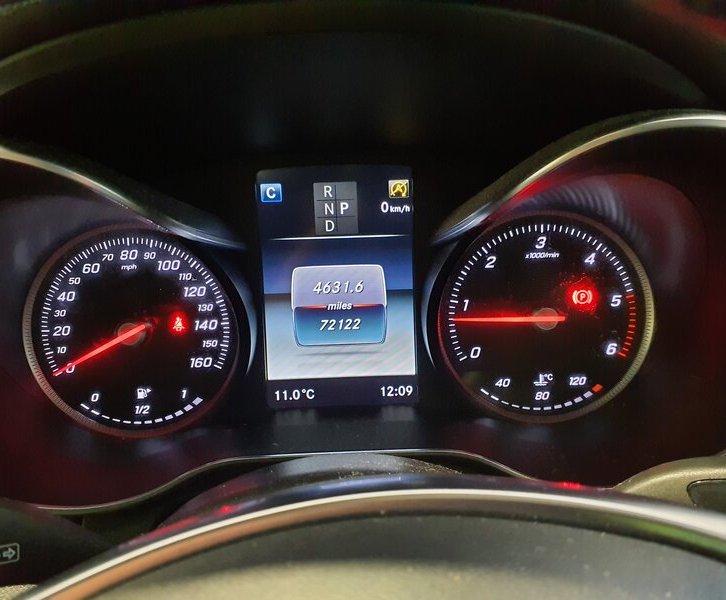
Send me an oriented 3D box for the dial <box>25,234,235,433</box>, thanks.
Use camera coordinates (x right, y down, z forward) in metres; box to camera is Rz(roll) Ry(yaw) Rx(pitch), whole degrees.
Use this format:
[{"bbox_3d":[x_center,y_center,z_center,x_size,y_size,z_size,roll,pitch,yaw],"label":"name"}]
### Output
[{"bbox_3d":[-0.114,0.016,0.307,0.104,0.104,0.018,-2,6,0],"label":"dial"}]

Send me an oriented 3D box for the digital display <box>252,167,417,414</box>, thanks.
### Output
[{"bbox_3d":[-0.013,-0.006,0.311,0.077,0.119,0.010,-2,6,0],"label":"digital display"}]

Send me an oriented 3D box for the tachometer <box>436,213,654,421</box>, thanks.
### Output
[{"bbox_3d":[0.090,0.008,0.308,0.104,0.104,0.018,-2,6,0],"label":"tachometer"}]

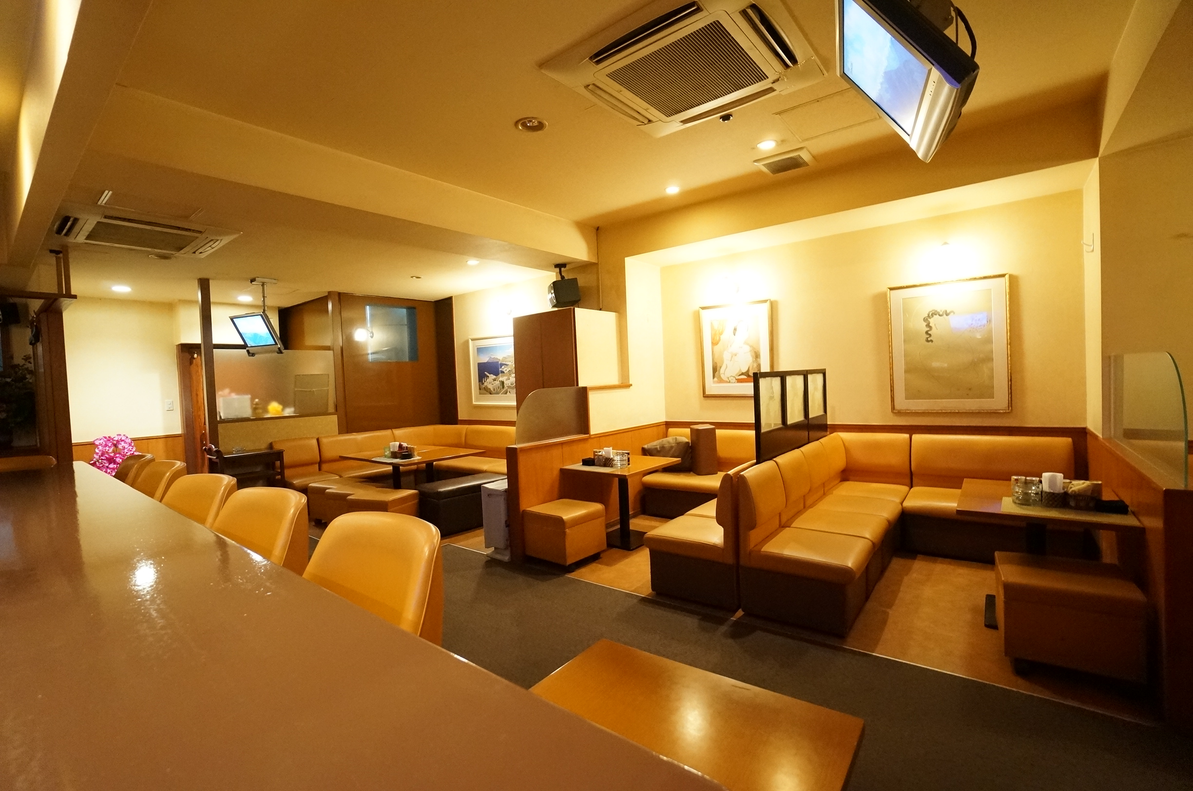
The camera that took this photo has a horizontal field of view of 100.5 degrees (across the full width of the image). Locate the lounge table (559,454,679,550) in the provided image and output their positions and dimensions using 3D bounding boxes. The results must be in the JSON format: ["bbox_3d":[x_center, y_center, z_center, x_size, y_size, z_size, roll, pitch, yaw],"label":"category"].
[{"bbox_3d":[0.217,0.839,3.951,0.670,0.580,0.740,-1,2,39],"label":"lounge table"}]

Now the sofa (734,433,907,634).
[{"bbox_3d":[1.544,0.715,3.127,0.560,0.750,1.830,-1,2,39],"label":"sofa"}]

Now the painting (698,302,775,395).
[{"bbox_3d":[1.355,-0.437,4.854,0.700,0.915,0.035,-1,2,38],"label":"painting"}]

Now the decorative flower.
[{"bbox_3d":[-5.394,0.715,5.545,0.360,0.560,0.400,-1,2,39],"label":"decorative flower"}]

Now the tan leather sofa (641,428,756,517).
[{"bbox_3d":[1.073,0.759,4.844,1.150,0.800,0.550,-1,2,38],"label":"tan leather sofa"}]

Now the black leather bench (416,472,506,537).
[{"bbox_3d":[-1.217,0.986,4.612,0.440,0.385,0.800,-1,2,39],"label":"black leather bench"}]

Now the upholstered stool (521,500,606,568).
[{"bbox_3d":[-0.227,0.972,3.540,0.380,0.380,0.385,-1,2,39],"label":"upholstered stool"}]

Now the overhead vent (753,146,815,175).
[{"bbox_3d":[1.290,-1.615,3.430,0.310,0.035,0.310,-1,2,39],"label":"overhead vent"}]

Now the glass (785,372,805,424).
[{"bbox_3d":[1.471,0.023,3.648,0.020,0.350,0.440,-1,2,38],"label":"glass"}]

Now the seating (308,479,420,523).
[{"bbox_3d":[-2.330,1.101,4.902,1.580,0.390,0.500,-1,2,38],"label":"seating"}]

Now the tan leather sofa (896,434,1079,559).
[{"bbox_3d":[2.487,0.667,3.166,0.870,0.755,0.590,-1,2,39],"label":"tan leather sofa"}]

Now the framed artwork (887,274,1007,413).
[{"bbox_3d":[2.691,-0.372,3.814,0.755,1.005,0.035,-1,2,38],"label":"framed artwork"}]

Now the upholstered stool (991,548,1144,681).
[{"bbox_3d":[1.920,0.913,2.035,0.390,0.380,0.380,-2,2,34],"label":"upholstered stool"}]

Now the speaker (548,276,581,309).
[{"bbox_3d":[-0.309,-0.977,4.750,0.240,0.225,0.220,-8,3,-20],"label":"speaker"}]

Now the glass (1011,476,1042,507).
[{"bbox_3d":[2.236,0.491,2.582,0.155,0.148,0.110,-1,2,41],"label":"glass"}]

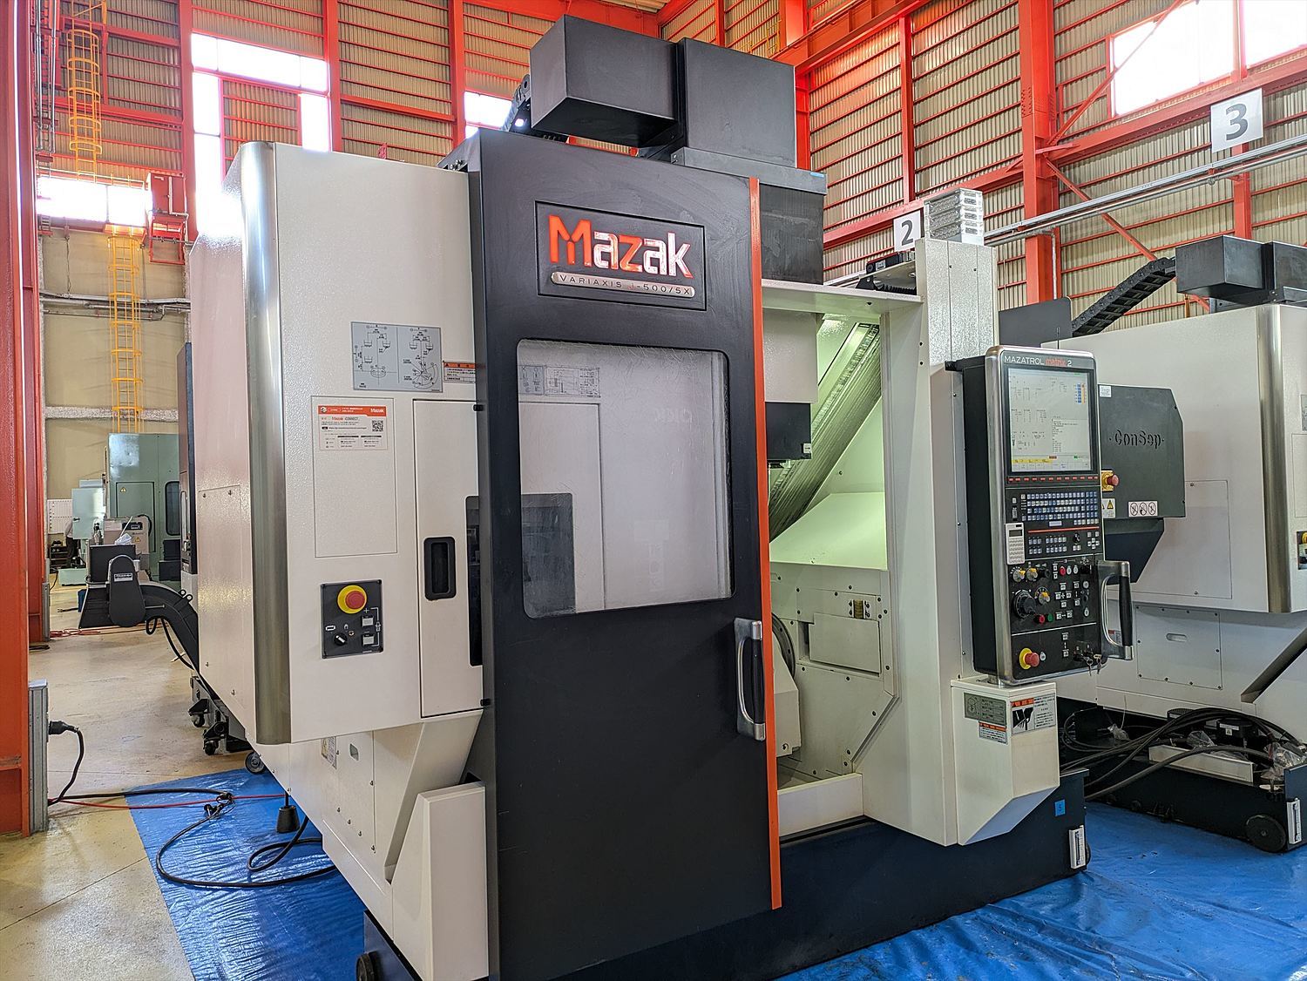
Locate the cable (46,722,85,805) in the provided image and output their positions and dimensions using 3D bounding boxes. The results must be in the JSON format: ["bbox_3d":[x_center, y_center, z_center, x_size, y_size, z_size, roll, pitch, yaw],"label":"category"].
[{"bbox_3d":[-2.975,1.390,4.780,0.200,0.450,0.250,-1,-1,-32],"label":"cable"}]

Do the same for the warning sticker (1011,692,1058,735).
[{"bbox_3d":[1.087,0.638,2.697,0.196,0.097,0.004,-1,-1,-31],"label":"warning sticker"}]

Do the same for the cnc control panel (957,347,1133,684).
[{"bbox_3d":[1.152,0.066,2.756,0.453,0.941,0.197,-1,-1,-31],"label":"cnc control panel"}]

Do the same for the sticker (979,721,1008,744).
[{"bbox_3d":[0.969,0.692,2.693,0.004,0.045,0.095,-1,-1,-31],"label":"sticker"}]

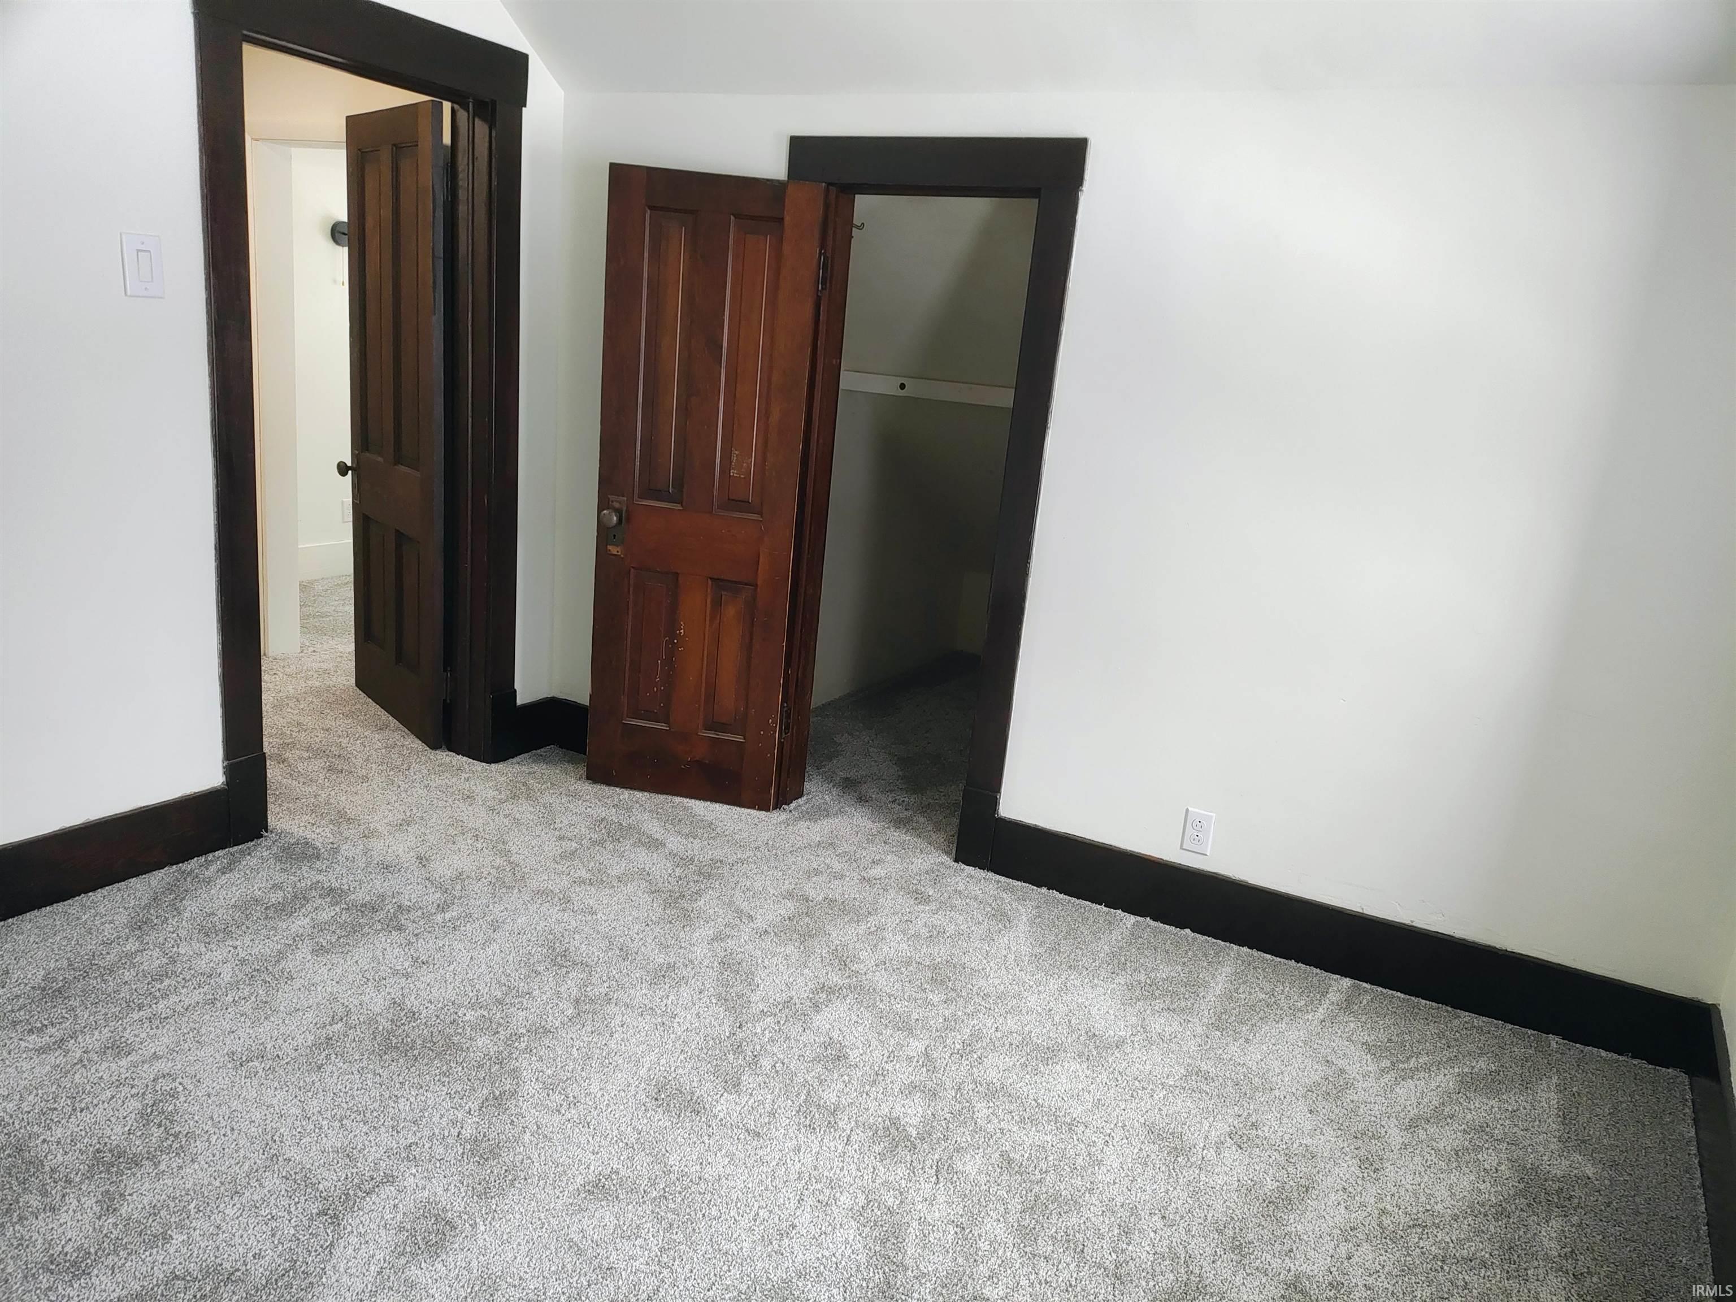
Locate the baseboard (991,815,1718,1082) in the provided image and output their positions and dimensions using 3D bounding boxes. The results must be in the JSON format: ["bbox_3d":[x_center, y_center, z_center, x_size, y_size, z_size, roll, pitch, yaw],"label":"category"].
[{"bbox_3d":[1.095,0.694,3.129,1.690,0.157,0.025,12,15,26],"label":"baseboard"}]

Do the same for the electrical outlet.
[{"bbox_3d":[0.849,0.467,3.226,0.071,0.115,0.008,12,15,26],"label":"electrical outlet"}]

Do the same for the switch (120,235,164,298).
[{"bbox_3d":[-1.576,-0.836,2.728,0.008,0.132,0.089,12,15,26],"label":"switch"}]

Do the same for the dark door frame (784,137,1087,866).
[{"bbox_3d":[0.109,-0.401,3.514,0.844,1.923,0.150,12,15,26],"label":"dark door frame"}]

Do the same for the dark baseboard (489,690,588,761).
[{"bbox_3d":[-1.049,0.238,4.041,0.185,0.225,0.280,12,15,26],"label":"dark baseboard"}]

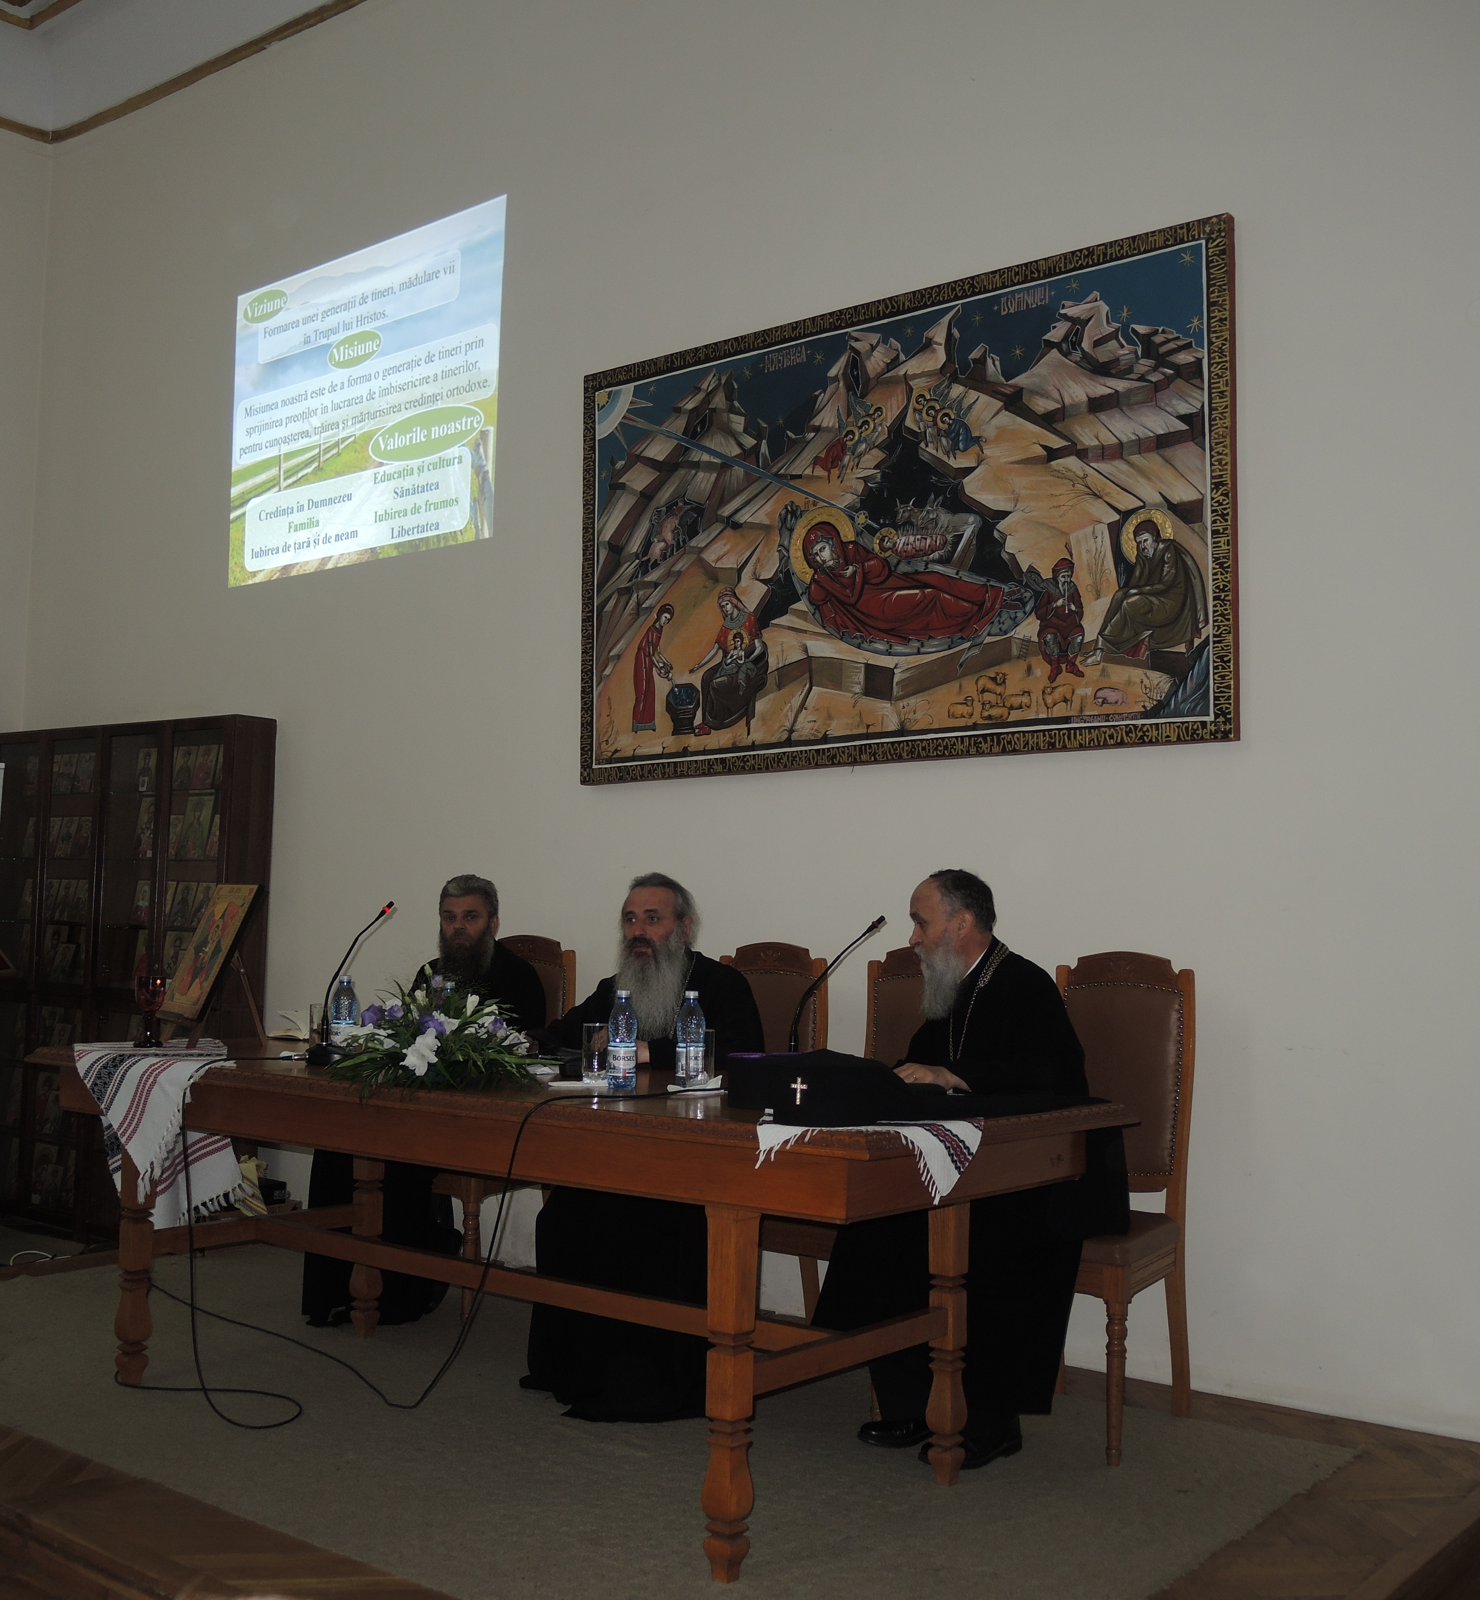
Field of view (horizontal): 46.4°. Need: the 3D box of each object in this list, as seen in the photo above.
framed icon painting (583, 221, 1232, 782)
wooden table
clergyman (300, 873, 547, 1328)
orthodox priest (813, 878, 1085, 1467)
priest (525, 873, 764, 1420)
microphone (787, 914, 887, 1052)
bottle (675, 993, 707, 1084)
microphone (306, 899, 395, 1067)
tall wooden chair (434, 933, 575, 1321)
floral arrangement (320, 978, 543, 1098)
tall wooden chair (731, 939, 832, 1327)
[{"bbox_3d":[0.393,-0.820,5.341,2.350,1.440,0.041,-3,-6,38],"label":"framed icon painting"},{"bbox_3d":[-0.614,1.083,4.144,2.968,0.838,0.838,-3,-6,41],"label":"wooden table"},{"bbox_3d":[-0.936,0.875,5.182,0.560,1.300,0.720,-2,-6,35],"label":"clergyman"},{"bbox_3d":[0.542,0.850,4.249,0.732,1.345,0.566,3,-5,-22],"label":"orthodox priest"},{"bbox_3d":[-0.241,0.834,4.529,0.550,1.300,0.760,-3,-6,37],"label":"priest"},{"bbox_3d":[0.194,0.444,3.835,0.310,0.395,0.120,4,-6,-37],"label":"microphone"},{"bbox_3d":[-0.109,0.535,3.897,0.067,0.212,0.067,1,-5,-2],"label":"bottle"},{"bbox_3d":[-1.079,0.495,4.796,0.106,0.431,0.283,-3,-6,38],"label":"microphone"},{"bbox_3d":[-0.842,0.986,5.365,0.450,1.110,0.570,-3,-6,37],"label":"tall wooden chair"},{"bbox_3d":[-0.684,0.526,3.832,0.520,0.230,0.440,-3,-6,40],"label":"floral arrangement"},{"bbox_3d":[-0.063,0.996,4.944,0.460,1.148,0.566,-3,-6,38],"label":"tall wooden chair"}]

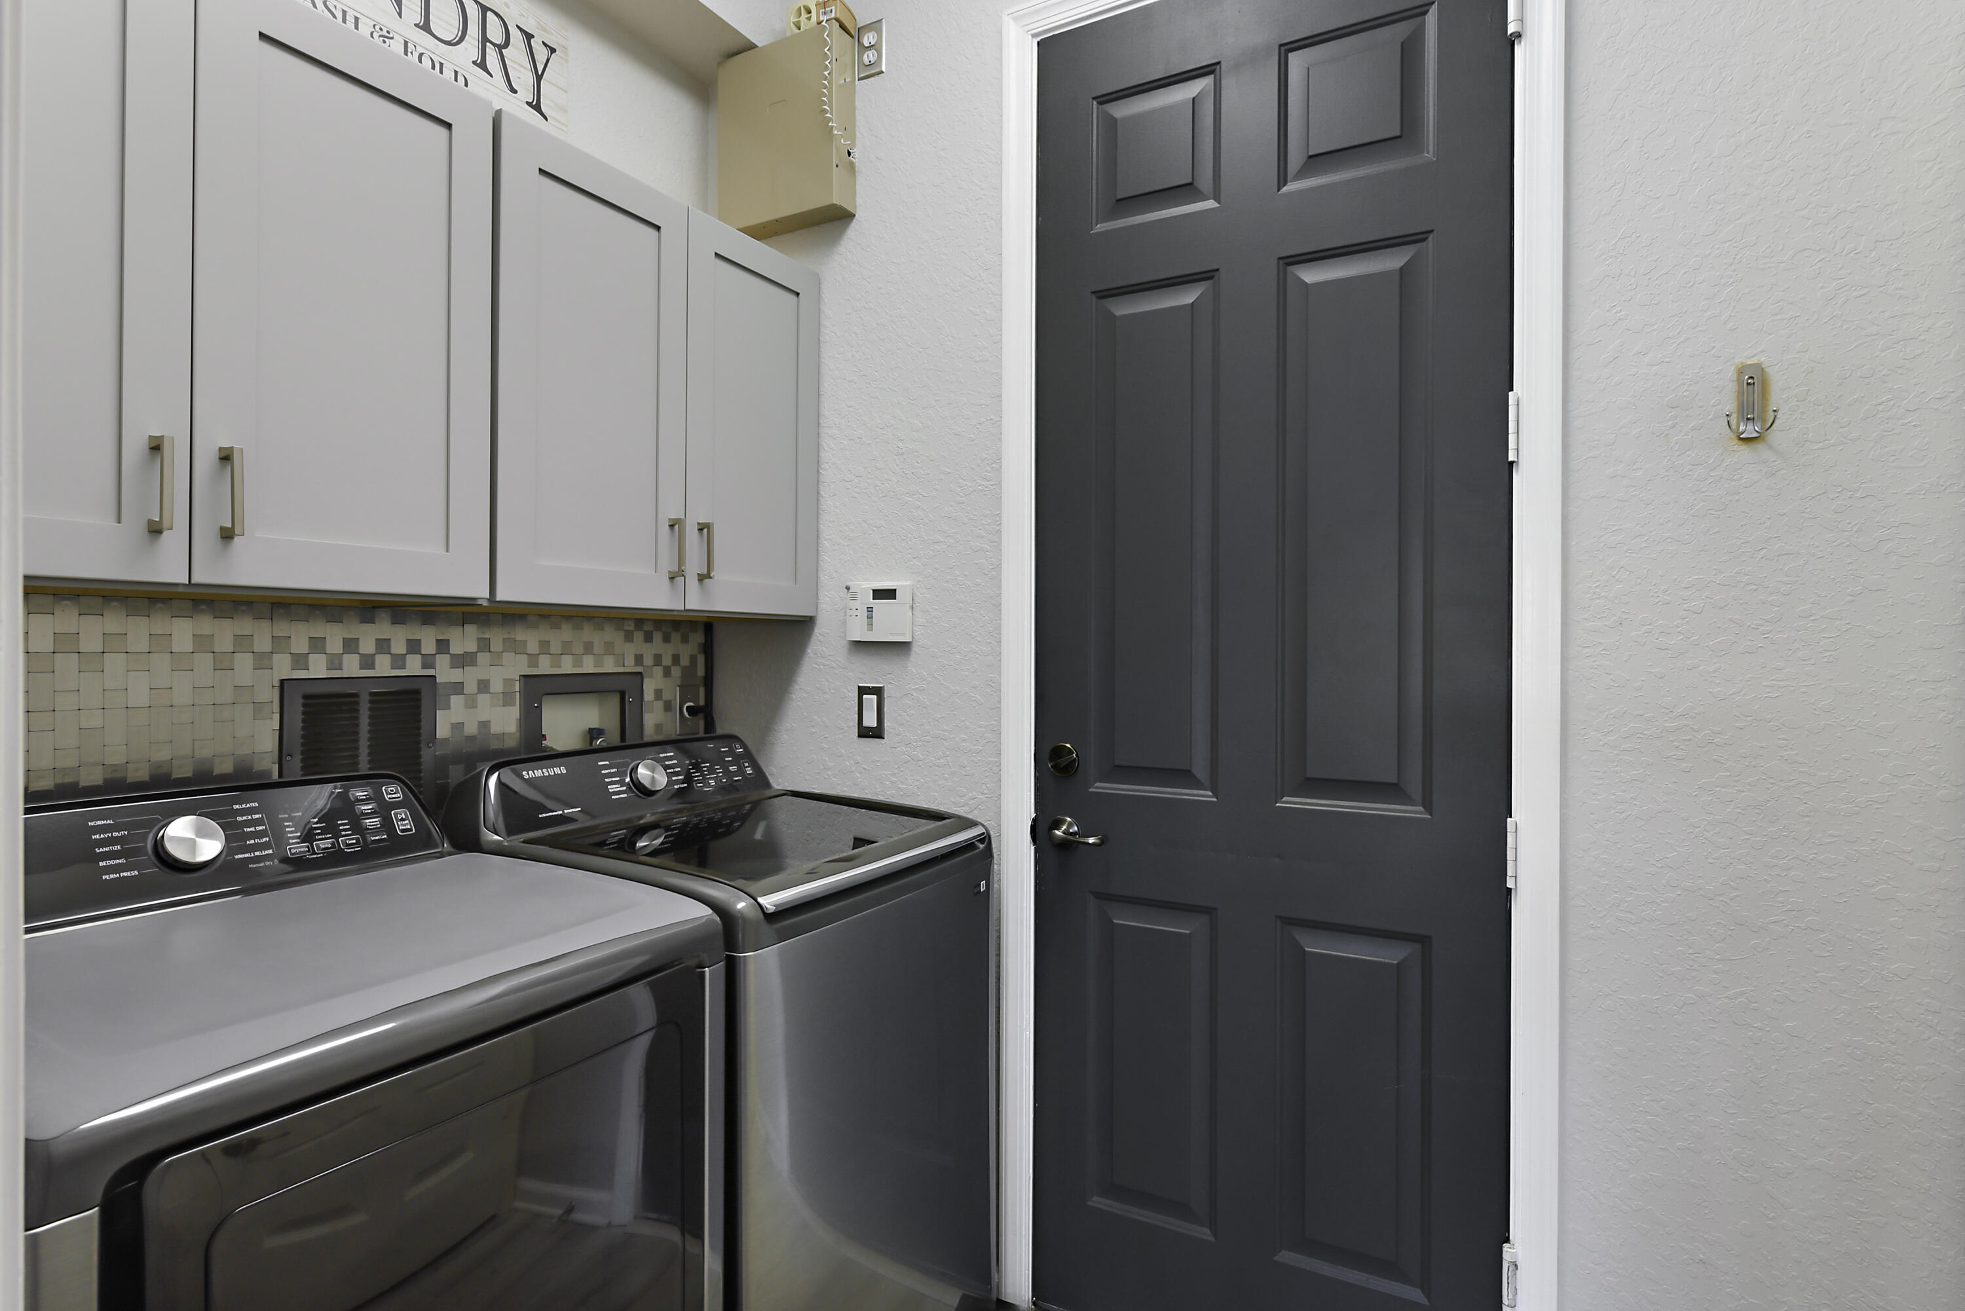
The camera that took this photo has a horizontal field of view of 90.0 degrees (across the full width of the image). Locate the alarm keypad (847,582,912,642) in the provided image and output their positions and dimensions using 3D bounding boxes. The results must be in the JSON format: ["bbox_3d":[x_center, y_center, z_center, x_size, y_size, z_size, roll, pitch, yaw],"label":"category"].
[{"bbox_3d":[-0.218,-0.090,2.081,0.153,0.122,0.024,0,0,28],"label":"alarm keypad"}]

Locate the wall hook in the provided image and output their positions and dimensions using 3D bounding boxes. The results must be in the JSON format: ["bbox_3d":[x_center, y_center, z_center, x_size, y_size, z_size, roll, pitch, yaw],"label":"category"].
[{"bbox_3d":[1.077,-0.356,1.377,0.056,0.101,0.027,0,0,28],"label":"wall hook"}]

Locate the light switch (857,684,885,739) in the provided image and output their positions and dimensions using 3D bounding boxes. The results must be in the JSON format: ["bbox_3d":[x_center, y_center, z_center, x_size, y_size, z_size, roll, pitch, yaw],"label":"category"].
[{"bbox_3d":[-0.237,0.120,2.100,0.070,0.113,0.010,0,0,28],"label":"light switch"}]

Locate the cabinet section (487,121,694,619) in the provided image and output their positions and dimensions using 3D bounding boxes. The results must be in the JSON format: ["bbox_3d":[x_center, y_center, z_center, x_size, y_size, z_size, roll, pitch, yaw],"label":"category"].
[{"bbox_3d":[-0.782,-0.452,1.723,0.330,0.749,0.385,0,0,29],"label":"cabinet section"}]

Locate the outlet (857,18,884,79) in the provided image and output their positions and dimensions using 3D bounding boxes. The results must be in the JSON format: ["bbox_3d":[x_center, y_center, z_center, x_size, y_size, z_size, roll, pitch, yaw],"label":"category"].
[{"bbox_3d":[-0.236,-1.292,2.096,0.070,0.113,0.009,0,0,28],"label":"outlet"}]

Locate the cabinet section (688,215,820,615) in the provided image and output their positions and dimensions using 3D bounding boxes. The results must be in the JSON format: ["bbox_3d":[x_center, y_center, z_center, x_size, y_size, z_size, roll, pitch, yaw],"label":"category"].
[{"bbox_3d":[-0.593,-0.456,2.059,0.330,0.753,0.387,0,0,29],"label":"cabinet section"}]

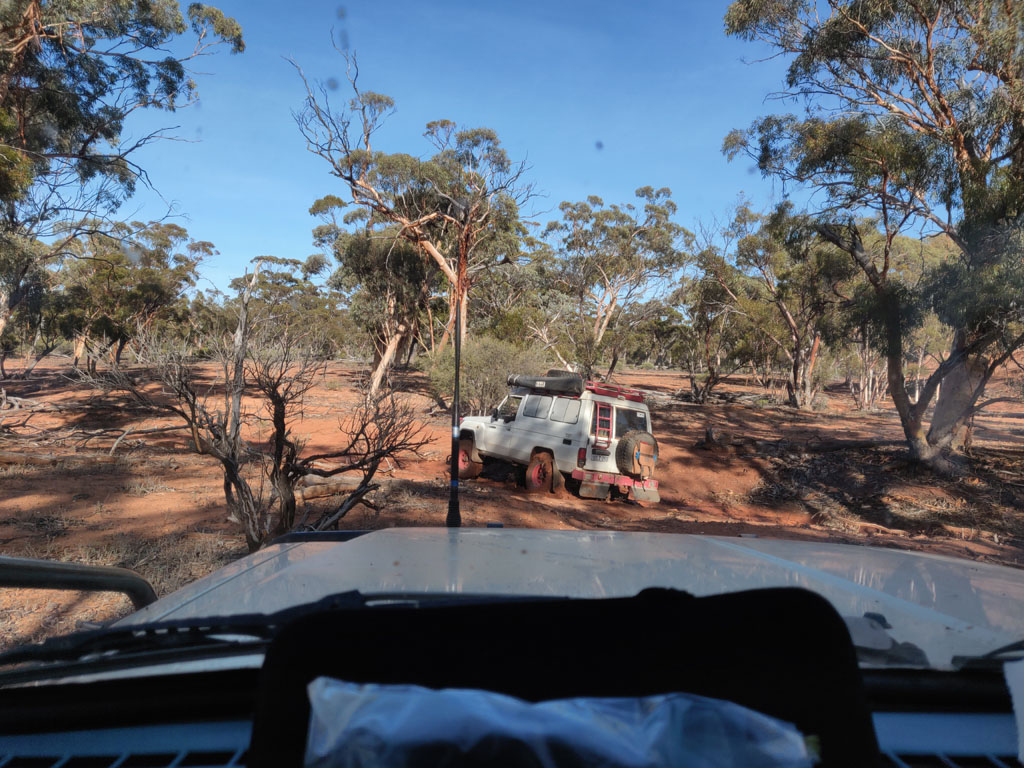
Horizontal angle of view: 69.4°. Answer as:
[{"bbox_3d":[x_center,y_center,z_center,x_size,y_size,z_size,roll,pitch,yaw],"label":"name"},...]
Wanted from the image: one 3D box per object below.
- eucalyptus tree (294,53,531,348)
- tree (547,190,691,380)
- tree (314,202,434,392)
[{"bbox_3d":[-3.633,-5.860,27.000,8.620,12.490,7.800,1,3,0],"label":"eucalyptus tree"},{"bbox_3d":[5.652,-5.409,40.000,7.790,10.550,7.200,1,3,0],"label":"tree"},{"bbox_3d":[-4.799,-3.059,26.000,4.430,7.070,4.400,1,3,0],"label":"tree"}]

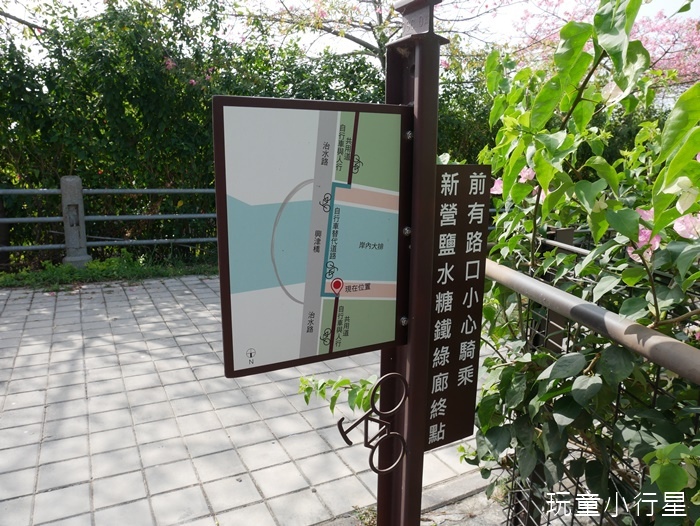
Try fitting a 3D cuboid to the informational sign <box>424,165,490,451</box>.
[{"bbox_3d":[0.290,0.138,1.367,0.198,0.811,0.025,-6,14,-28],"label":"informational sign"}]

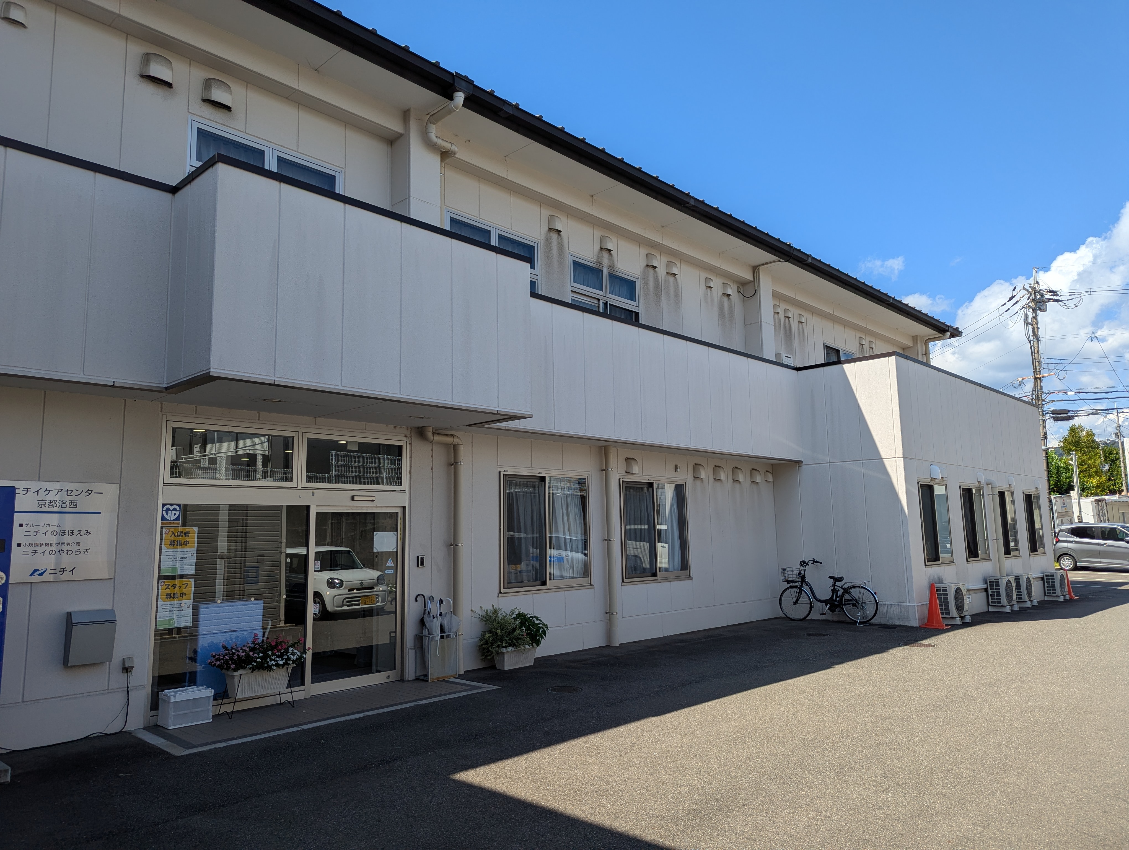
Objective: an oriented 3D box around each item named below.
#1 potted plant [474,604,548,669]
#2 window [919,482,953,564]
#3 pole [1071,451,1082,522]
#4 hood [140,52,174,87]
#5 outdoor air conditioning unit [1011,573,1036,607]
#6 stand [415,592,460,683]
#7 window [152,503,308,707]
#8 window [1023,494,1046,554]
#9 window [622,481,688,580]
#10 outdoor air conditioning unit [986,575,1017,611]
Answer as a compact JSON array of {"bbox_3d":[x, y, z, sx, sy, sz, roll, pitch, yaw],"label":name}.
[{"bbox_3d":[-0.601,2.618,9.674,0.370,0.745,1.100,-8,-10,43],"label":"potted plant"},{"bbox_3d":[6.688,1.775,14.107,0.110,1.425,1.465,-9,-11,43],"label":"window"},{"bbox_3d":[21.093,3.386,32.184,0.160,4.590,0.160,-9,-11,43],"label":"pole"},{"bbox_3d":[-4.055,-3.589,7.851,0.130,0.300,0.290,-9,-11,43],"label":"hood"},{"bbox_3d":[9.752,3.531,16.713,0.331,0.657,0.803,-9,-11,43],"label":"outdoor air conditioning unit"},{"bbox_3d":[-1.434,2.352,8.777,0.311,0.923,0.461,-9,-11,43],"label":"stand"},{"bbox_3d":[-3.132,1.652,7.449,0.080,1.775,1.423,-9,-11,43],"label":"window"},{"bbox_3d":[11.464,2.403,19.113,0.110,1.465,1.495,-9,-11,43],"label":"window"},{"bbox_3d":[1.427,1.636,12.168,0.110,1.535,1.716,-9,-11,43],"label":"window"},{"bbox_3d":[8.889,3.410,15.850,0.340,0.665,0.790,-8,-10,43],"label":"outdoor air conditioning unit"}]

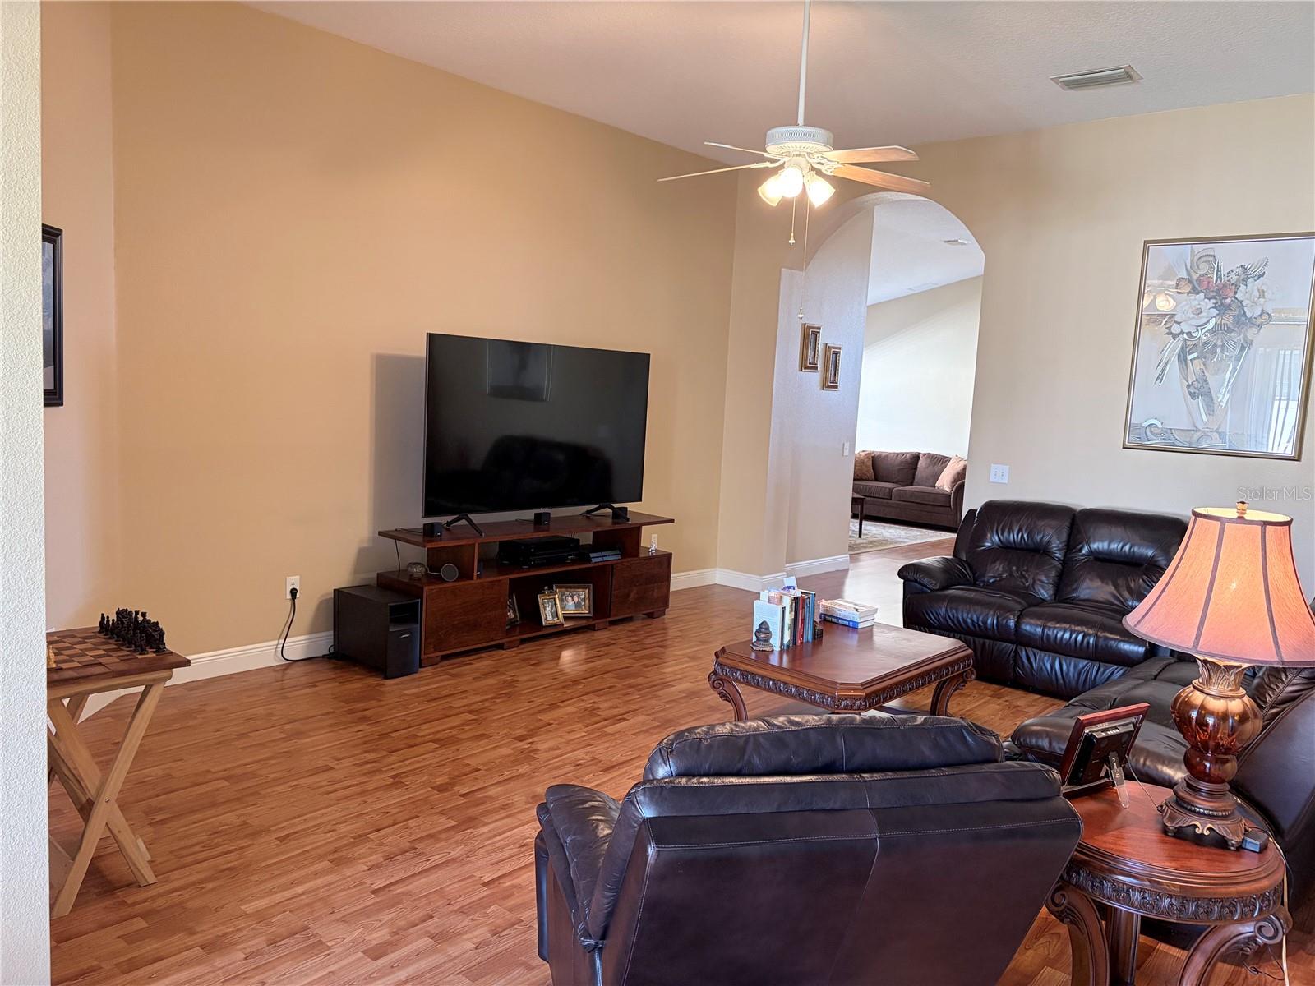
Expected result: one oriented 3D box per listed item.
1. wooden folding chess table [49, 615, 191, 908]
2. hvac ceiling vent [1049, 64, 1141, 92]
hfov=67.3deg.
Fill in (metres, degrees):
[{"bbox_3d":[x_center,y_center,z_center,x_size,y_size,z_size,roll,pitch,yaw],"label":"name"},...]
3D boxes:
[{"bbox_3d":[-1.749,0.816,3.001,0.554,0.690,0.429,8,8,41],"label":"wooden folding chess table"},{"bbox_3d":[2.314,-2.176,5.209,0.406,0.025,0.262,8,8,41],"label":"hvac ceiling vent"}]

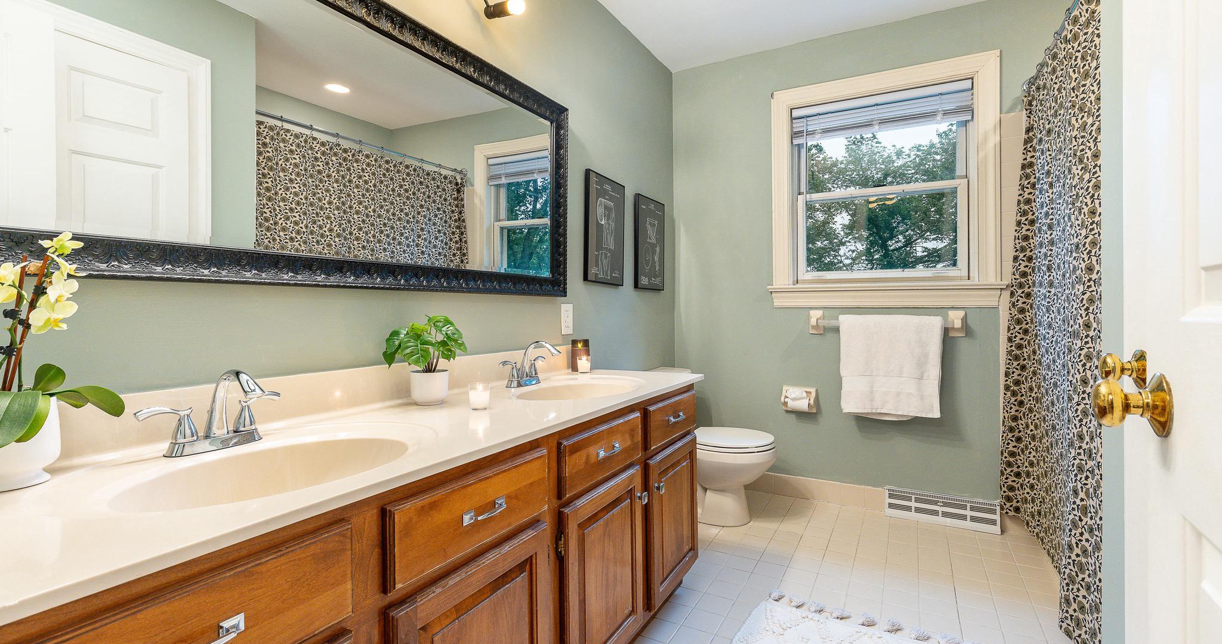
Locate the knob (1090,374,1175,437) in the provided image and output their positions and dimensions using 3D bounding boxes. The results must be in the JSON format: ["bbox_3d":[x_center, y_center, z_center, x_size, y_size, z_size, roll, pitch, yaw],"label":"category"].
[{"bbox_3d":[0.558,0.089,0.588,0.057,0.067,0.067,0,1,28],"label":"knob"}]

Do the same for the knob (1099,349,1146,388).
[{"bbox_3d":[0.869,0.079,0.927,0.057,0.066,0.066,0,1,28],"label":"knob"}]

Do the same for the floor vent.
[{"bbox_3d":[1.526,0.860,2.511,0.447,0.137,0.056,0,1,28],"label":"floor vent"}]

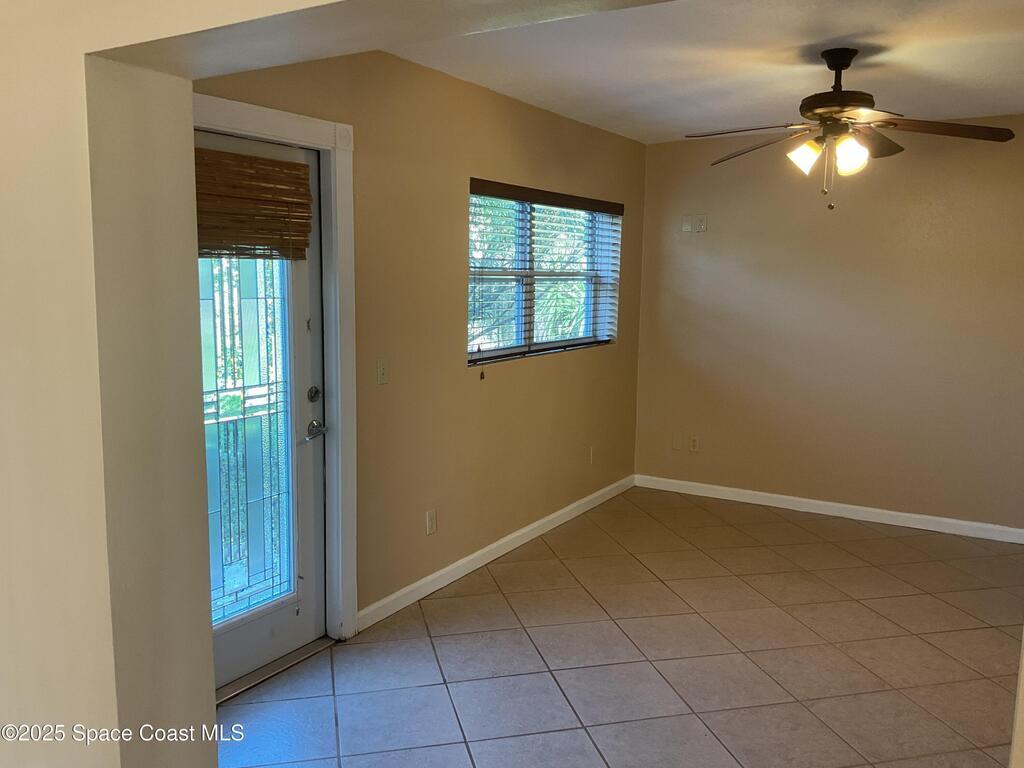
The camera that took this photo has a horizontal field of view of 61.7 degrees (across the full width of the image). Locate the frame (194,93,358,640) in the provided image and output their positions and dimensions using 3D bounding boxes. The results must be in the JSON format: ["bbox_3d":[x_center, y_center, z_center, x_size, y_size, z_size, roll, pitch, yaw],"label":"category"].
[{"bbox_3d":[-1.003,0.078,3.118,0.130,2.140,1.170,5,9,31],"label":"frame"}]

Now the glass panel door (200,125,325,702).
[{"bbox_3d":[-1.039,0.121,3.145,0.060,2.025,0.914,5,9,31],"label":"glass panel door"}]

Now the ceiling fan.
[{"bbox_3d":[1.341,-1.092,3.498,1.280,0.510,1.280,5,9,31],"label":"ceiling fan"}]

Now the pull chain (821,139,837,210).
[{"bbox_3d":[1.292,-0.855,3.502,0.050,0.290,0.040,3,8,20],"label":"pull chain"}]

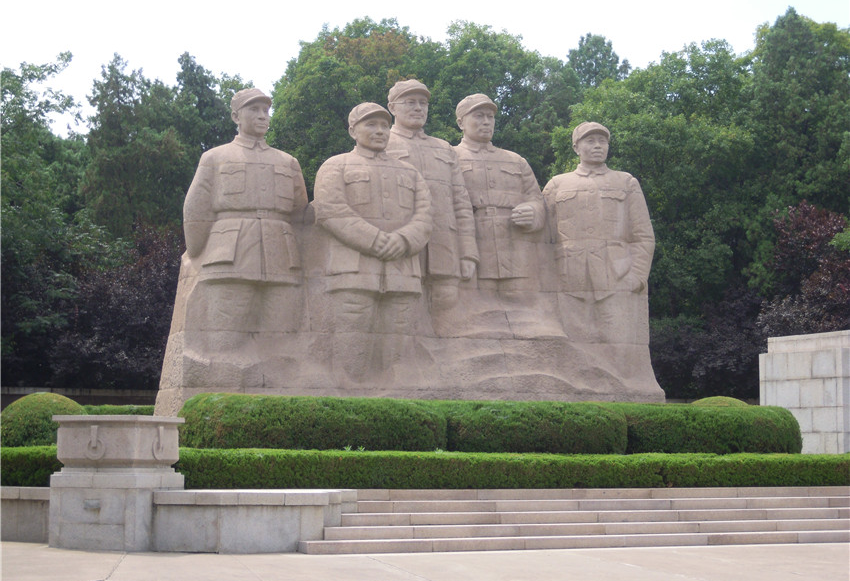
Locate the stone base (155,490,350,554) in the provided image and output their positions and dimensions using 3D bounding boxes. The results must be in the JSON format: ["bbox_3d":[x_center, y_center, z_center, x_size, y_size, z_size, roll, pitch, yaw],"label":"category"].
[{"bbox_3d":[-2.252,3.106,20.864,2.560,0.790,1.250,0,-6,1],"label":"stone base"}]

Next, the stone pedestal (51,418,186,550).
[{"bbox_3d":[-4.222,2.644,21.384,1.311,1.790,1.311,-2,-6,23],"label":"stone pedestal"}]

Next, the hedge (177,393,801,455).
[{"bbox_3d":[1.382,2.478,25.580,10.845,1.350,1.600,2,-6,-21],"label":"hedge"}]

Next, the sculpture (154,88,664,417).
[{"bbox_3d":[-0.189,-0.259,29.862,9.563,7.650,2.400,2,-6,-21],"label":"sculpture"}]

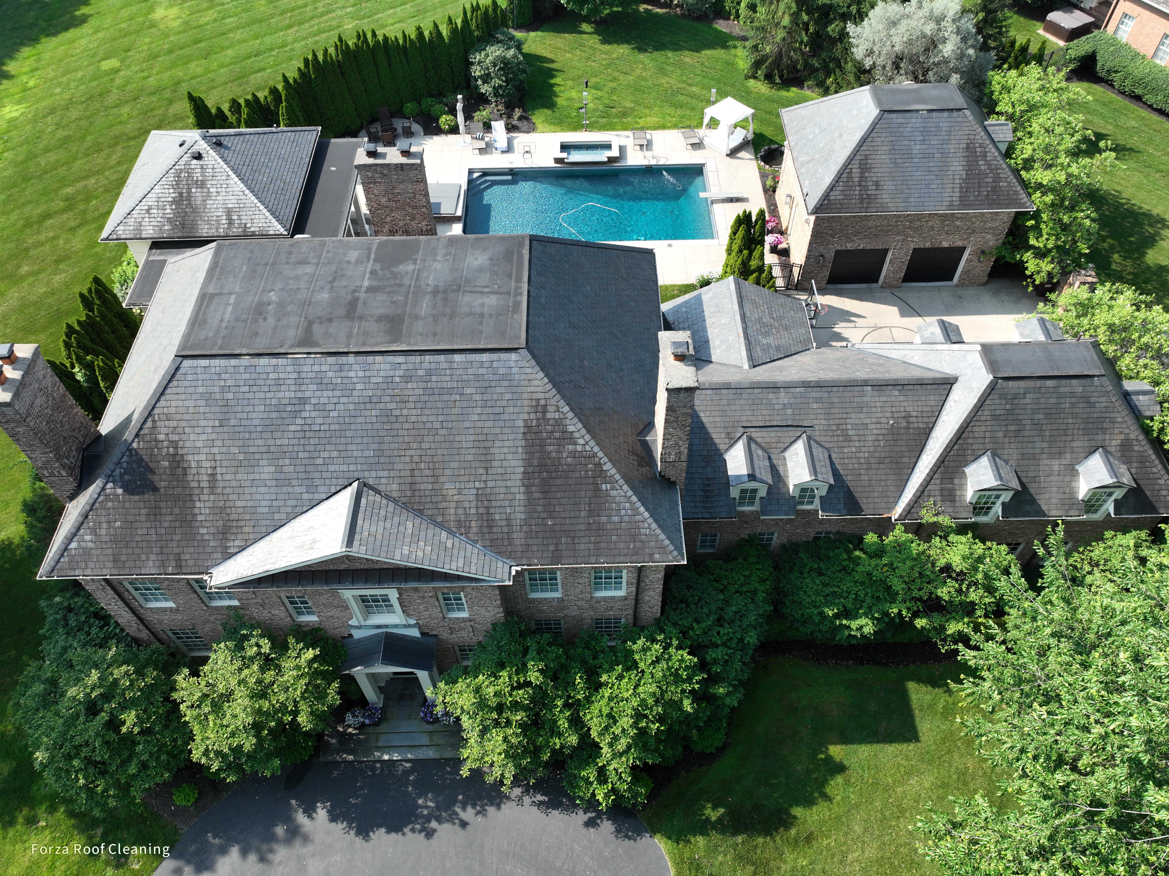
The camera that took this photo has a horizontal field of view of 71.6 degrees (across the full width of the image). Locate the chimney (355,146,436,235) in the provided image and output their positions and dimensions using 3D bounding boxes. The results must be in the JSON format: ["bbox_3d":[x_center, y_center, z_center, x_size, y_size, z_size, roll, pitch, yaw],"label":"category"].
[{"bbox_3d":[-6.110,-7.654,26.480,2.030,4.300,0.930,-1,51,-1],"label":"chimney"}]

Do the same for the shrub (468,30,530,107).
[{"bbox_3d":[-4.989,-21.508,47.282,3.500,3.800,3.900,-1,51,-1],"label":"shrub"}]

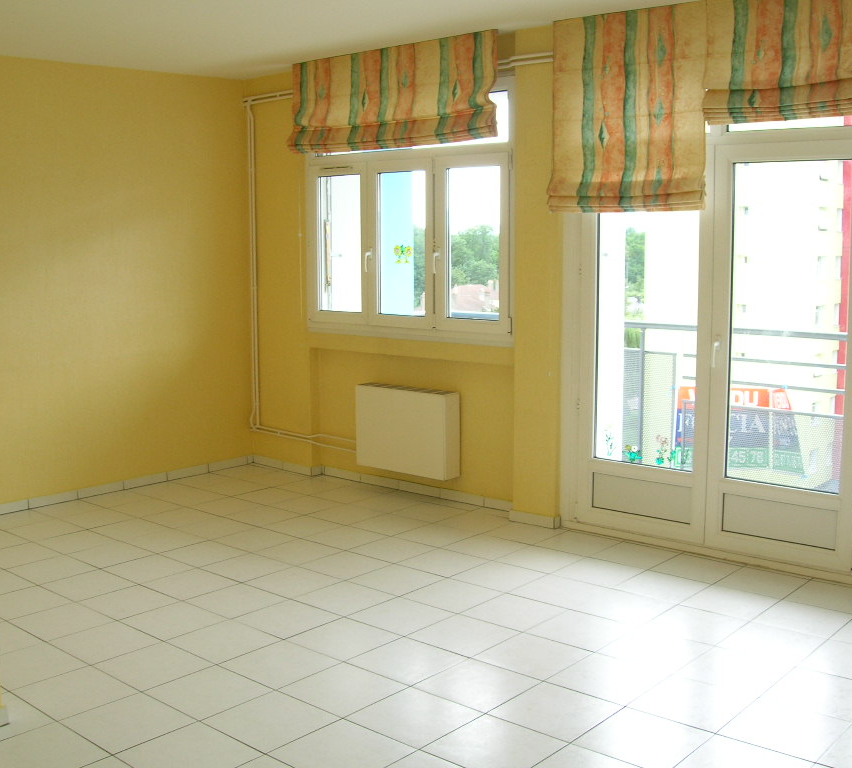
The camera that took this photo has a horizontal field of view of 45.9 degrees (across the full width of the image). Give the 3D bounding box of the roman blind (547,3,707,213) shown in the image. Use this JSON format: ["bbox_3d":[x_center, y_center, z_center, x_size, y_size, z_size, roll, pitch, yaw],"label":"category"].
[{"bbox_3d":[0.947,-1.311,4.811,0.820,0.970,0.100,6,10,41],"label":"roman blind"}]

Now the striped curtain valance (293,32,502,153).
[{"bbox_3d":[-0.245,-1.661,5.828,1.610,0.550,0.110,6,10,41],"label":"striped curtain valance"}]

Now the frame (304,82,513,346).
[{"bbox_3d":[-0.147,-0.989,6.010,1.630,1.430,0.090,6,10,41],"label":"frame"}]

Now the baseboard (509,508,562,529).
[{"bbox_3d":[0.601,0.736,5.532,0.300,0.061,0.069,6,10,41],"label":"baseboard"}]

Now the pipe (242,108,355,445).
[{"bbox_3d":[-0.849,-0.748,6.647,0.990,2.290,0.120,6,10,41],"label":"pipe"}]

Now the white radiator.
[{"bbox_3d":[-0.117,0.280,6.146,0.729,0.508,0.139,6,10,41],"label":"white radiator"}]

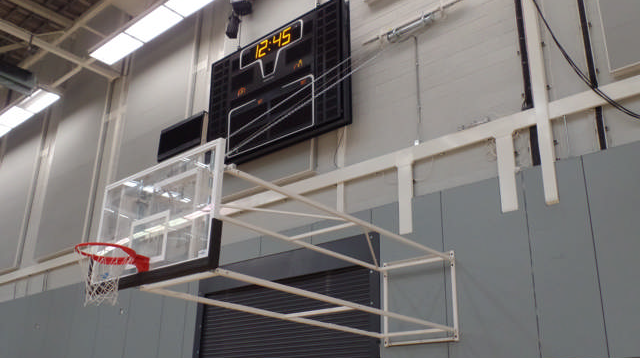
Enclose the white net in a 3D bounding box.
[{"bbox_3d":[-1.822,0.807,5.436,0.460,0.440,0.460,-17,-28,39],"label":"white net"}]

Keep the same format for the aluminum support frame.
[{"bbox_3d":[0.038,0.962,6.807,1.060,1.090,3.600,-17,-28,39],"label":"aluminum support frame"}]

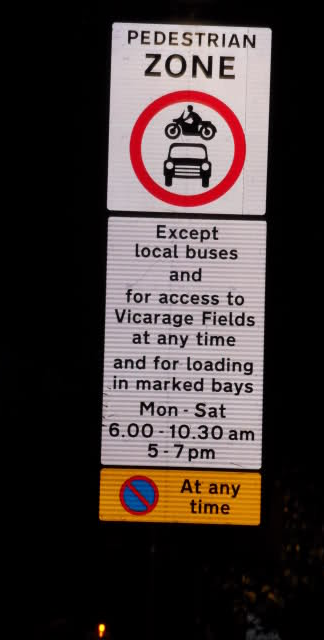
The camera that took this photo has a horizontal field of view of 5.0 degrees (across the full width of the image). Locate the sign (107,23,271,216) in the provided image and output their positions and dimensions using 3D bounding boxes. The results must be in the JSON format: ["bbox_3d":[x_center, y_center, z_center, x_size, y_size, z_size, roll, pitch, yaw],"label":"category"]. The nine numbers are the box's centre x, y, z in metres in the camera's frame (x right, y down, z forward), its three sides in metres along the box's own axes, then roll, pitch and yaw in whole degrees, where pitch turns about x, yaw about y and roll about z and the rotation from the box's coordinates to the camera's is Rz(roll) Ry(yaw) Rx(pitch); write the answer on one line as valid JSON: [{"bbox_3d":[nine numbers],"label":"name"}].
[{"bbox_3d":[0.138,-1.002,18.513,0.800,0.946,0.040,2,-5,-2],"label":"sign"}]

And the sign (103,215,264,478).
[{"bbox_3d":[0.114,0.118,18.415,0.795,1.238,0.040,2,-5,-2],"label":"sign"}]

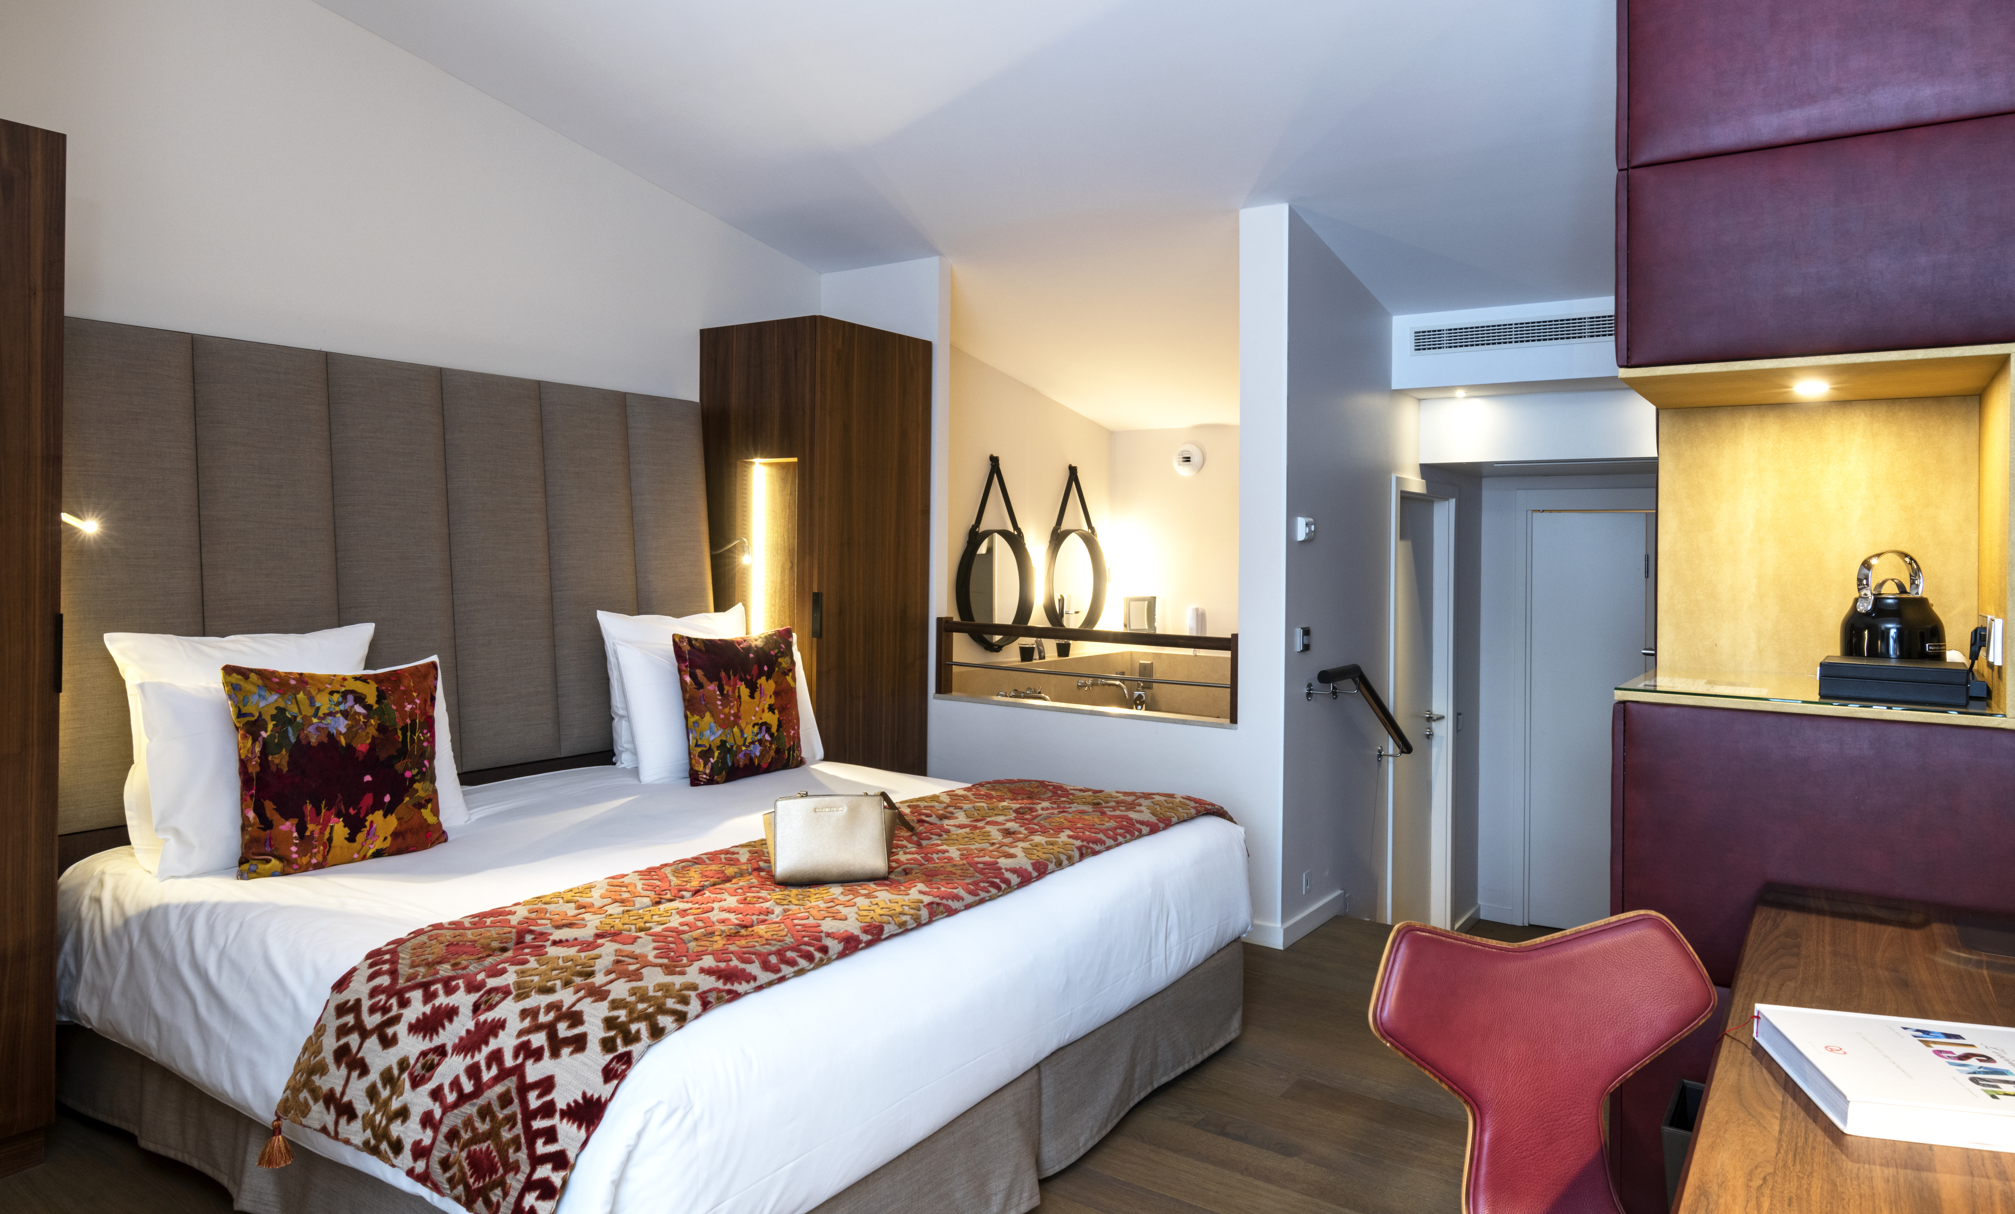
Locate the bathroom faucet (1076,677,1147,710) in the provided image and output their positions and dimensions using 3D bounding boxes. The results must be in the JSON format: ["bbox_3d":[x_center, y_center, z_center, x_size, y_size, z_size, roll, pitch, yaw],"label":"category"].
[{"bbox_3d":[0.552,0.462,6.750,0.220,0.110,0.220,1,2,34],"label":"bathroom faucet"}]

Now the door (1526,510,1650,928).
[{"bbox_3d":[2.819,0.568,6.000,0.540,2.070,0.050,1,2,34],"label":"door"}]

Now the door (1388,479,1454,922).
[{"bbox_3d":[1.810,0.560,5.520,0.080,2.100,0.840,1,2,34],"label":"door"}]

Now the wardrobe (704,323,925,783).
[{"bbox_3d":[-0.733,0.025,4.777,0.570,2.155,0.640,1,2,34],"label":"wardrobe"}]

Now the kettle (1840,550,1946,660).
[{"bbox_3d":[1.780,0.022,2.460,0.190,0.265,0.170,0,1,-10],"label":"kettle"}]

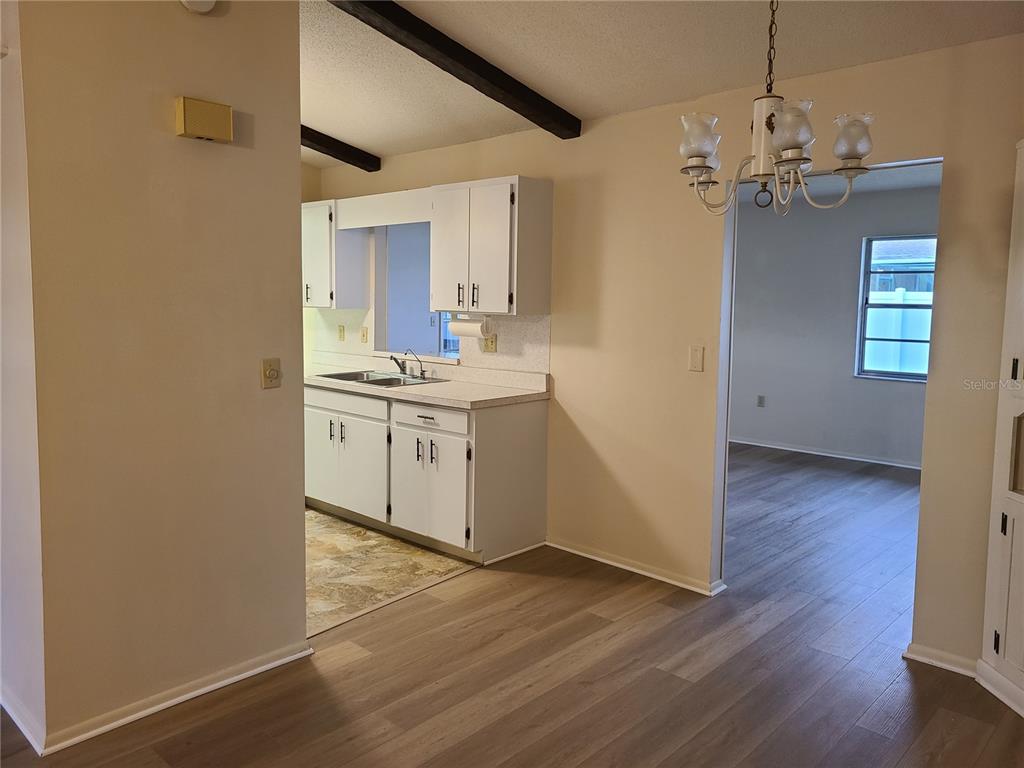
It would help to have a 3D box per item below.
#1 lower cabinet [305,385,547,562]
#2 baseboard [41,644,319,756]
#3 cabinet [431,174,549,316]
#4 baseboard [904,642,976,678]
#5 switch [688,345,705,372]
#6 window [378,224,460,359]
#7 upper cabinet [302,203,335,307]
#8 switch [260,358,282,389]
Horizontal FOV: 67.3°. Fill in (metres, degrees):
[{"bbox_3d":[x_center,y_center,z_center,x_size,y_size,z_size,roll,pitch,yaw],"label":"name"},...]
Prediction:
[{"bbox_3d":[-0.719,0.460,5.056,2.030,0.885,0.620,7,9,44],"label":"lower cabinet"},{"bbox_3d":[-1.163,1.114,2.808,0.022,0.060,1.000,6,8,42],"label":"baseboard"},{"bbox_3d":[-0.141,-0.804,4.592,0.742,0.764,0.300,7,9,44],"label":"cabinet"},{"bbox_3d":[1.732,1.119,3.127,0.270,0.066,0.022,7,9,44],"label":"baseboard"},{"bbox_3d":[0.915,-0.122,3.822,0.075,0.117,0.010,7,9,44],"label":"switch"},{"bbox_3d":[-0.633,-0.674,5.384,0.960,0.950,0.120,7,9,44],"label":"window"},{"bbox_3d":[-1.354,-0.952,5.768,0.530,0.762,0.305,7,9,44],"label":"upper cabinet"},{"bbox_3d":[-0.909,-0.038,2.920,0.016,0.114,0.073,7,9,44],"label":"switch"}]

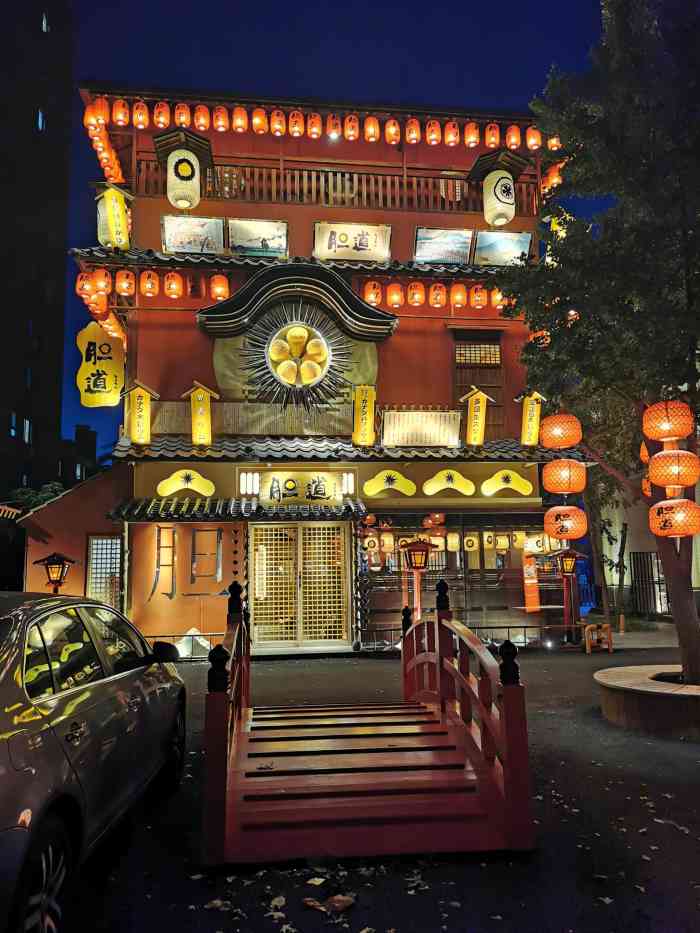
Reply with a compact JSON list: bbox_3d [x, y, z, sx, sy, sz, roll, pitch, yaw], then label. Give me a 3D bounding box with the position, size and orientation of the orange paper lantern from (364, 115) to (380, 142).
[{"bbox_3d":[0.426,-6.366,13.748,0.283,0.424,0.283,0,-8,-7],"label":"orange paper lantern"}]

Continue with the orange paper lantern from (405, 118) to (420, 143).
[{"bbox_3d":[1.208,-6.382,13.851,0.284,0.426,0.284,0,-8,-7],"label":"orange paper lantern"}]

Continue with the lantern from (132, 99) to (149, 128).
[{"bbox_3d":[-3.680,-6.174,12.803,0.280,0.455,0.280,0,-7,-7],"label":"lantern"}]

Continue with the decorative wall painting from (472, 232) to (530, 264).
[{"bbox_3d":[2.701,-3.830,12.844,1.036,0.583,0.060,0,17,-8],"label":"decorative wall painting"}]

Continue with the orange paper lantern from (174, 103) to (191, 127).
[{"bbox_3d":[-3.056,-6.414,13.308,0.280,0.407,0.280,0,-8,-7],"label":"orange paper lantern"}]

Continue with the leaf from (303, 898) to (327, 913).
[{"bbox_3d":[-0.164,2.055,3.407,0.120,0.030,0.055,-8,-11,41],"label":"leaf"}]

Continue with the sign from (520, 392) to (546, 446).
[{"bbox_3d":[3.182,-0.823,12.731,0.460,0.930,0.160,0,7,-8],"label":"sign"}]

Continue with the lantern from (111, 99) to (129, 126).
[{"bbox_3d":[-4.176,-6.453,13.288,0.278,0.433,0.278,0,-8,-7],"label":"lantern"}]

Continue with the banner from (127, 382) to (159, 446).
[{"bbox_3d":[-3.593,-0.905,12.541,0.580,1.050,0.220,0,5,-7],"label":"banner"}]

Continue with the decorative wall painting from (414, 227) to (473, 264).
[{"bbox_3d":[1.722,-4.054,13.368,1.045,0.615,0.060,0,7,-7],"label":"decorative wall painting"}]

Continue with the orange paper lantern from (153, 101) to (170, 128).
[{"bbox_3d":[-3.451,-6.453,13.382,0.278,0.433,0.278,0,-8,-7],"label":"orange paper lantern"}]

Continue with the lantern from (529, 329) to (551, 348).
[{"bbox_3d":[4.194,-2.881,16.065,0.330,0.412,0.330,0,-8,-7],"label":"lantern"}]

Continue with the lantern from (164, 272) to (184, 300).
[{"bbox_3d":[-3.019,-3.129,12.521,0.300,0.430,0.300,0,-8,-7],"label":"lantern"}]

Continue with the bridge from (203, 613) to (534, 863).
[{"bbox_3d":[-0.068,1.671,5.807,1.800,1.400,3.500,0,-8,-6],"label":"bridge"}]

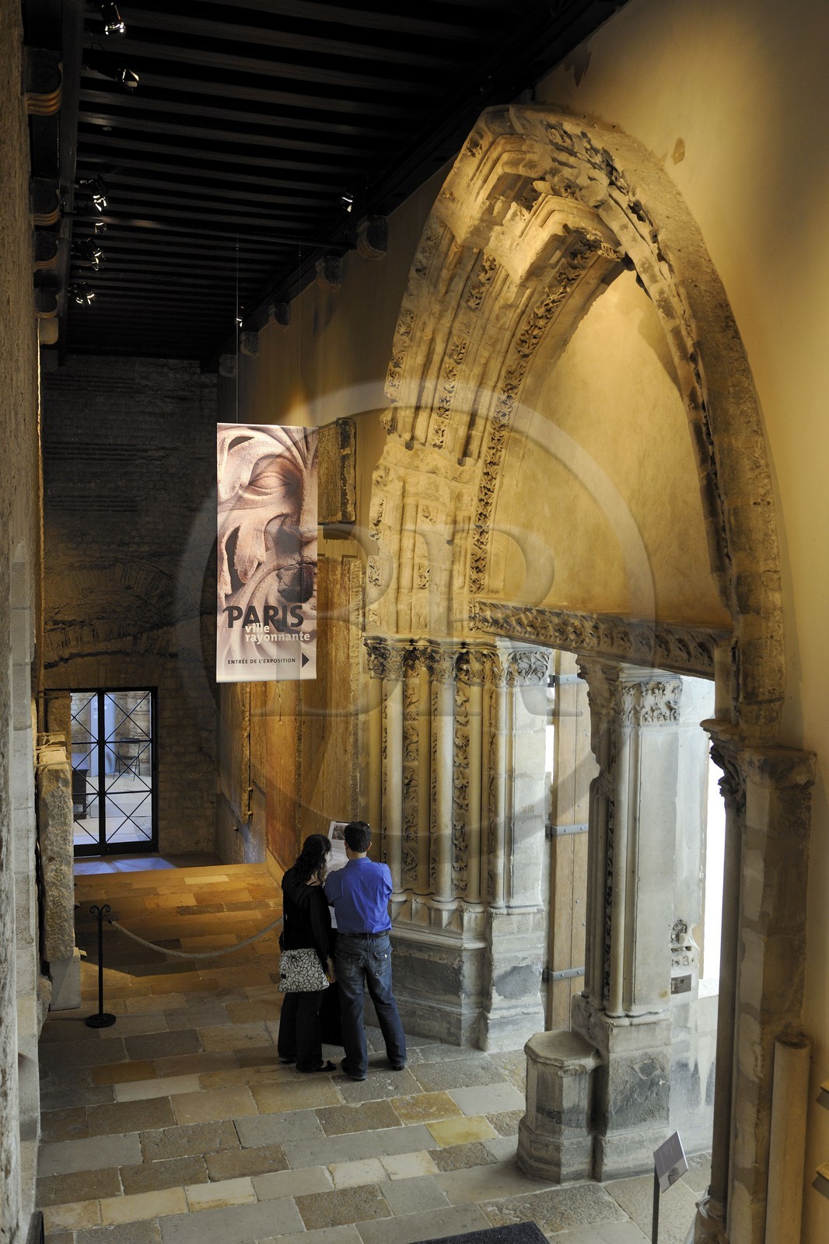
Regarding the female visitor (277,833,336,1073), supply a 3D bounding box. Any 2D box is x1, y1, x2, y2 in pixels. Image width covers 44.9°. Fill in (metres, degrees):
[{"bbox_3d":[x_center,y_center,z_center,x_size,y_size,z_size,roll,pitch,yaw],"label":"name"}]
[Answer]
[{"bbox_3d":[-0.733,2.262,6.945,0.430,1.665,0.400,3,7,20],"label":"female visitor"}]

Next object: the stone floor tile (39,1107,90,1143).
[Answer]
[{"bbox_3d":[-2.260,3.231,6.402,0.350,0.035,0.369,-1,4,-15],"label":"stone floor tile"}]

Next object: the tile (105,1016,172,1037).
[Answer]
[{"bbox_3d":[-2.111,3.035,7.525,0.496,0.030,0.342,1,5,-17],"label":"tile"}]

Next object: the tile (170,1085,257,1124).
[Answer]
[{"bbox_3d":[-1.310,3.183,6.567,0.513,0.030,0.359,0,5,-18],"label":"tile"}]

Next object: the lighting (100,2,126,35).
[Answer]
[{"bbox_3d":[-1.478,-2.966,4.926,0.100,0.110,0.150,2,-36,23],"label":"lighting"}]

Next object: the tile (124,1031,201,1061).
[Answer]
[{"bbox_3d":[-1.866,3.164,7.457,0.547,0.035,0.385,-1,4,-15],"label":"tile"}]

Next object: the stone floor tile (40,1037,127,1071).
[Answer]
[{"bbox_3d":[-2.346,3.062,7.091,0.598,0.030,0.347,1,5,-14],"label":"stone floor tile"}]

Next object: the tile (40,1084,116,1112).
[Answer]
[{"bbox_3d":[-2.277,3.210,6.722,0.525,0.035,0.258,-1,4,-15],"label":"tile"}]

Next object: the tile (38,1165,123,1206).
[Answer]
[{"bbox_3d":[-1.893,3.205,5.655,0.468,0.030,0.276,1,5,-16],"label":"tile"}]

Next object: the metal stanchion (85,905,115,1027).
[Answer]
[{"bbox_3d":[-2.393,2.603,7.654,0.230,0.906,0.230,-1,5,-20],"label":"metal stanchion"}]

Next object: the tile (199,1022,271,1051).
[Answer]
[{"bbox_3d":[-1.333,3.111,7.476,0.502,0.030,0.380,0,5,-16],"label":"tile"}]

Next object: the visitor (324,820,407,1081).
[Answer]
[{"bbox_3d":[-0.349,2.217,6.914,0.540,1.768,0.500,-1,7,-16],"label":"visitor"}]

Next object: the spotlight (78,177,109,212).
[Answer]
[{"bbox_3d":[-2.160,-2.881,6.741,0.190,0.220,0.170,2,5,6],"label":"spotlight"}]

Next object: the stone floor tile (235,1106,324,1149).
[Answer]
[{"bbox_3d":[-0.851,3.211,6.322,0.510,0.030,0.325,0,5,-17],"label":"stone floor tile"}]

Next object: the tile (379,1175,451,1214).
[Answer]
[{"bbox_3d":[-0.003,3.276,5.699,0.328,0.030,0.287,0,5,-18],"label":"tile"}]

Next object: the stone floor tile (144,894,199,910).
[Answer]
[{"bbox_3d":[-2.441,2.805,10.022,0.502,0.030,0.341,1,5,-18],"label":"stone floor tile"}]

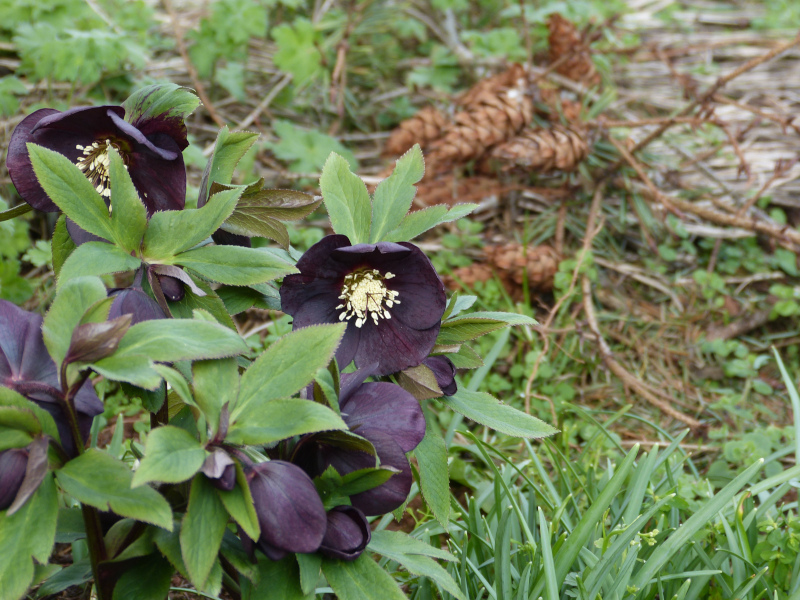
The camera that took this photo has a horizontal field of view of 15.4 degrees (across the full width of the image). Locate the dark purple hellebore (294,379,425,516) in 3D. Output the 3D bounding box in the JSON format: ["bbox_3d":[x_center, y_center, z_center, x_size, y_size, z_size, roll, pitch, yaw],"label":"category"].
[{"bbox_3d":[-0.017,0.061,1.250,0.055,0.054,0.033,22,-8,38],"label":"dark purple hellebore"}]

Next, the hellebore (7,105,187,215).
[{"bbox_3d":[-0.131,-0.058,1.280,0.068,0.053,0.034,14,27,27],"label":"hellebore"}]

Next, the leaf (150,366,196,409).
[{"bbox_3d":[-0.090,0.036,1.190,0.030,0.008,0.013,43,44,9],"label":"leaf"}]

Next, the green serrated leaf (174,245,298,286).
[{"bbox_3d":[-0.069,-0.015,1.240,0.052,0.009,0.022,7,49,6],"label":"green serrated leaf"}]

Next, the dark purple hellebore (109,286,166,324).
[{"bbox_3d":[-0.112,0.008,1.270,0.029,0.029,0.029,8,59,6],"label":"dark purple hellebore"}]

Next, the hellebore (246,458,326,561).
[{"bbox_3d":[-0.050,0.093,1.305,0.032,0.034,0.042,-26,80,-40],"label":"hellebore"}]

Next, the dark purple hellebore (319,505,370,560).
[{"bbox_3d":[-0.024,0.095,1.215,0.020,0.020,0.027,-11,40,-39],"label":"dark purple hellebore"}]

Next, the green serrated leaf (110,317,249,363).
[{"bbox_3d":[-0.088,0.016,1.180,0.057,0.010,0.023,4,41,4],"label":"green serrated leaf"}]

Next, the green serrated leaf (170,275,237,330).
[{"bbox_3d":[-0.082,0.001,1.225,0.041,0.008,0.021,39,61,-3],"label":"green serrated leaf"}]

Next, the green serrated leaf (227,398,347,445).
[{"bbox_3d":[-0.046,0.049,1.200,0.049,0.009,0.022,-9,48,9],"label":"green serrated leaf"}]

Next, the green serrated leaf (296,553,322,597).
[{"bbox_3d":[-0.038,0.113,1.235,0.012,0.006,0.026,-4,70,-2],"label":"green serrated leaf"}]

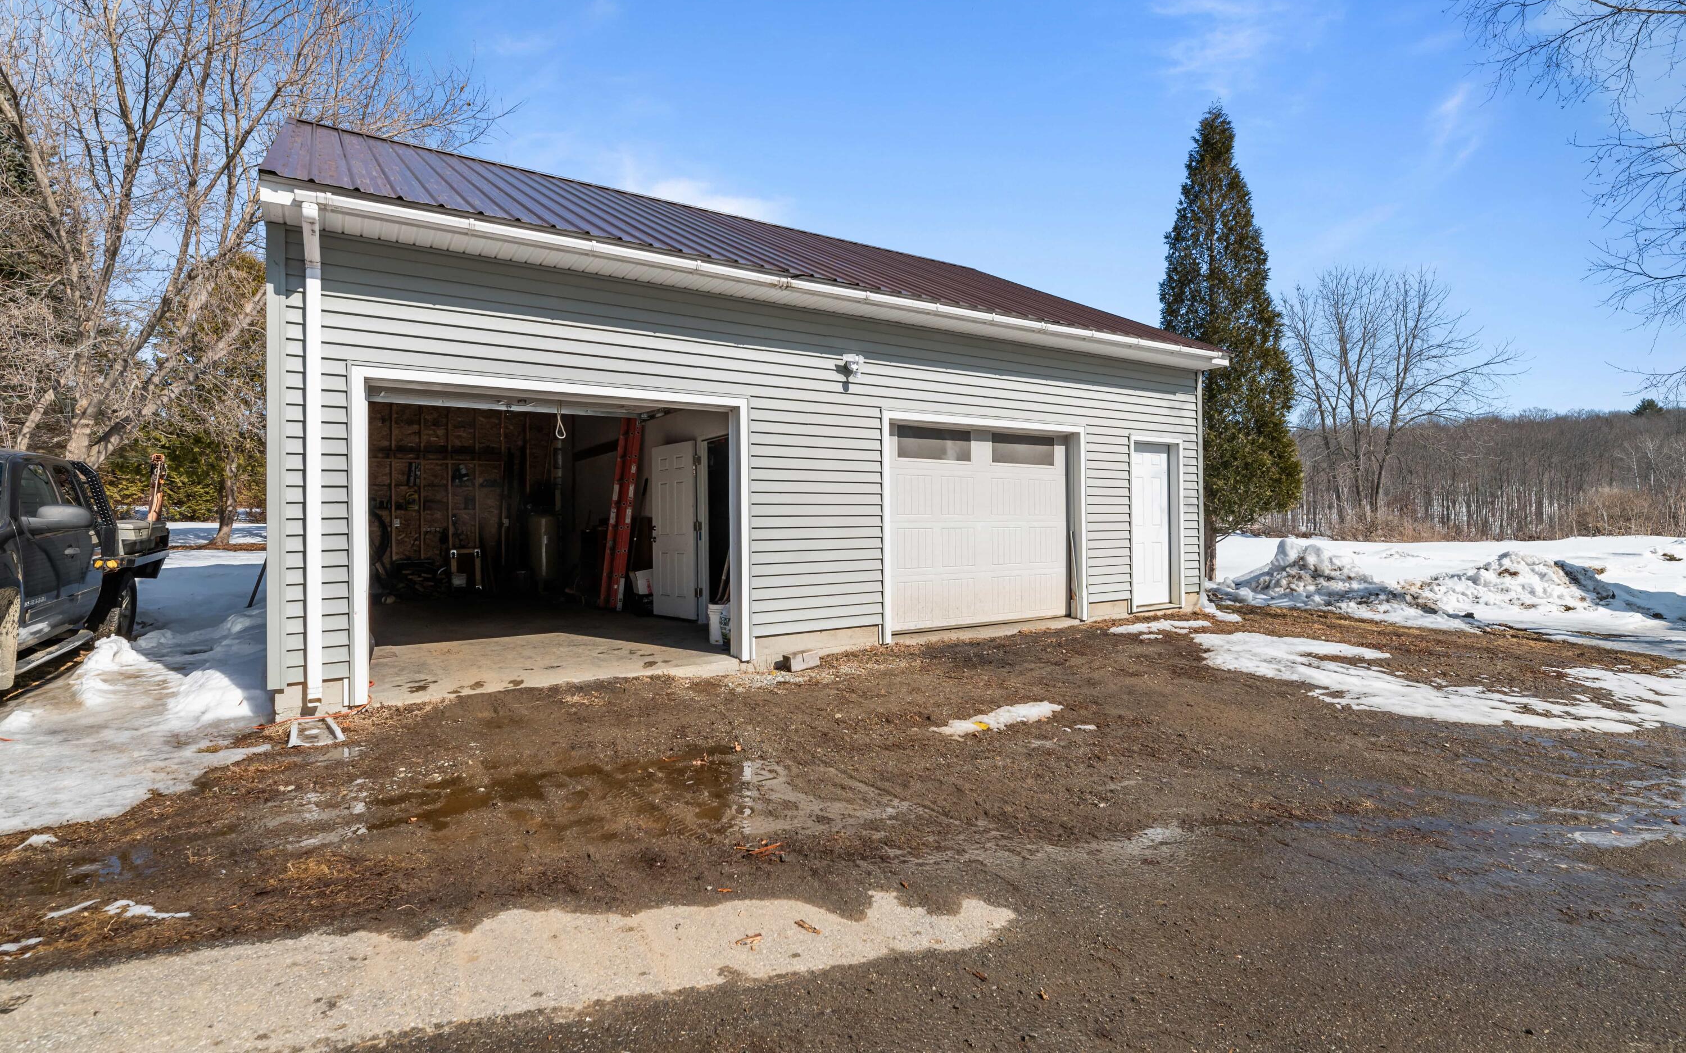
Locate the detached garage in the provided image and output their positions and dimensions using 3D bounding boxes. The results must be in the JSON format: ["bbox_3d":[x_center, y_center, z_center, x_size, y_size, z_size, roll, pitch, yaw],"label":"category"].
[{"bbox_3d":[-1.800,-1.665,11.149,9.885,5.562,9.360,-1,1,-34],"label":"detached garage"}]

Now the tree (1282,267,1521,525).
[{"bbox_3d":[27.800,-6.321,40.000,9.607,13.503,9.607,0,1,35],"label":"tree"}]

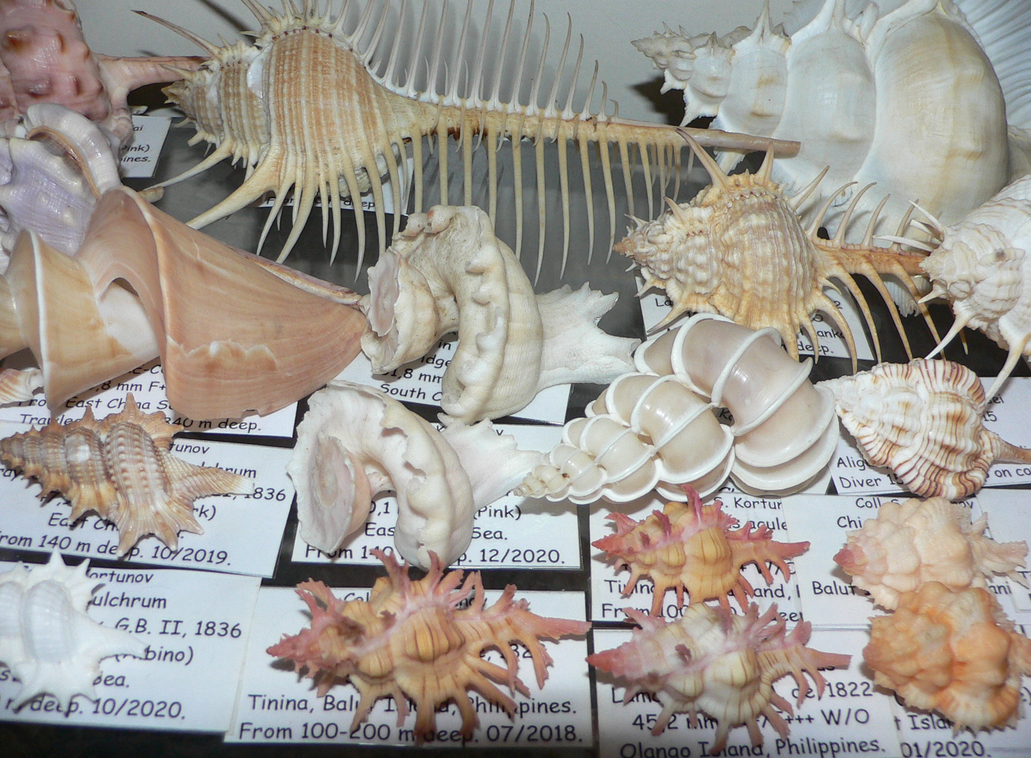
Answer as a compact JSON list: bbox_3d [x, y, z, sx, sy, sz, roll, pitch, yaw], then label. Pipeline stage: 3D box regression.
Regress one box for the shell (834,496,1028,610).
[{"bbox_3d":[0.078,0.031,0.193,0.038,0.018,0.021,-2,46,-2],"label":"shell"}]

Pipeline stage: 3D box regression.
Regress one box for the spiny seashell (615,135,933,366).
[{"bbox_3d":[0.066,-0.030,0.238,0.086,0.038,0.043,1,46,2],"label":"spiny seashell"}]

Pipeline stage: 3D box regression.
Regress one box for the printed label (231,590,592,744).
[{"bbox_3d":[-0.018,0.051,0.187,0.062,0.001,0.031,0,46,1],"label":"printed label"}]

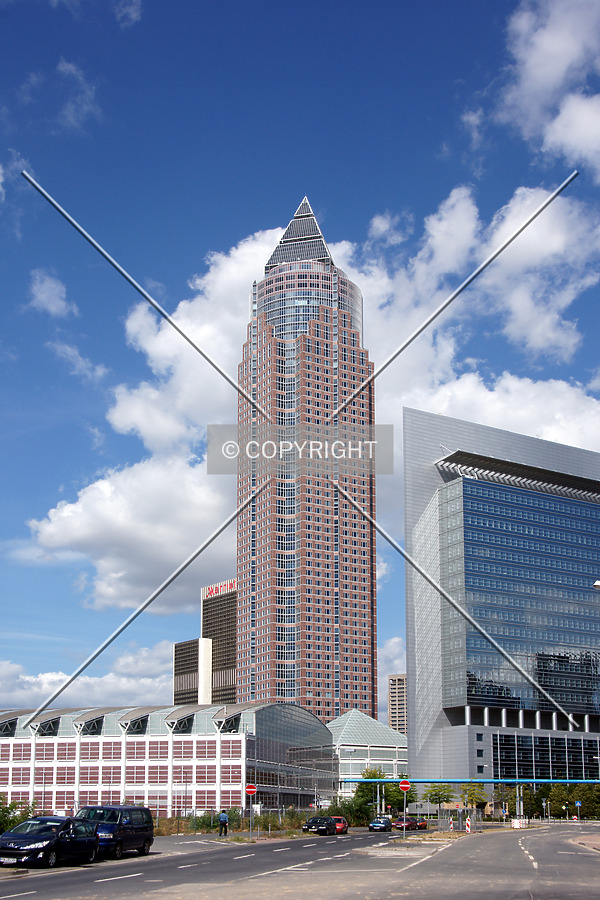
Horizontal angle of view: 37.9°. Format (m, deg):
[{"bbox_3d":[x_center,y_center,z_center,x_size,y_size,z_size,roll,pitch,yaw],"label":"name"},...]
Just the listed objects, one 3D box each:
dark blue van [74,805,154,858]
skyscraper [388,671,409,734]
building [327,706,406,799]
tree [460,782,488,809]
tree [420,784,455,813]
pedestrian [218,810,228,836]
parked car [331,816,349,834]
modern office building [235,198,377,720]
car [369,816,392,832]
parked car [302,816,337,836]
[{"bbox_3d":[-7.700,16.000,36.700,1.840,1.900,4.750,-4,-23,9],"label":"dark blue van"},{"bbox_3d":[94.945,248.646,745.000,32.000,114.000,28.000,-9,-22,22],"label":"skyscraper"},{"bbox_3d":[18.599,103.363,288.000,34.000,33.500,34.000,12,-25,-27],"label":"building"},{"bbox_3d":[30.880,62.096,155.000,5.000,7.000,5.000,0,-20,0],"label":"tree"},{"bbox_3d":[27.032,69.103,172.000,6.300,6.200,6.300,0,-22,0],"label":"tree"},{"bbox_3d":[-5.290,25.793,60.500,0.550,1.730,0.360,-3,-21,7],"label":"pedestrian"},{"bbox_3d":[2.946,30.902,72.000,1.690,1.430,4.050,-5,-21,12],"label":"parked car"},{"bbox_3d":[2.682,5.276,345.023,42.000,256.000,42.000,12,-25,-27],"label":"modern office building"},{"bbox_3d":[7.554,35.128,82.000,1.700,1.430,4.150,-4,-21,11],"label":"car"},{"bbox_3d":[1.640,29.750,69.300,1.750,1.430,4.400,-5,-23,13],"label":"parked car"}]

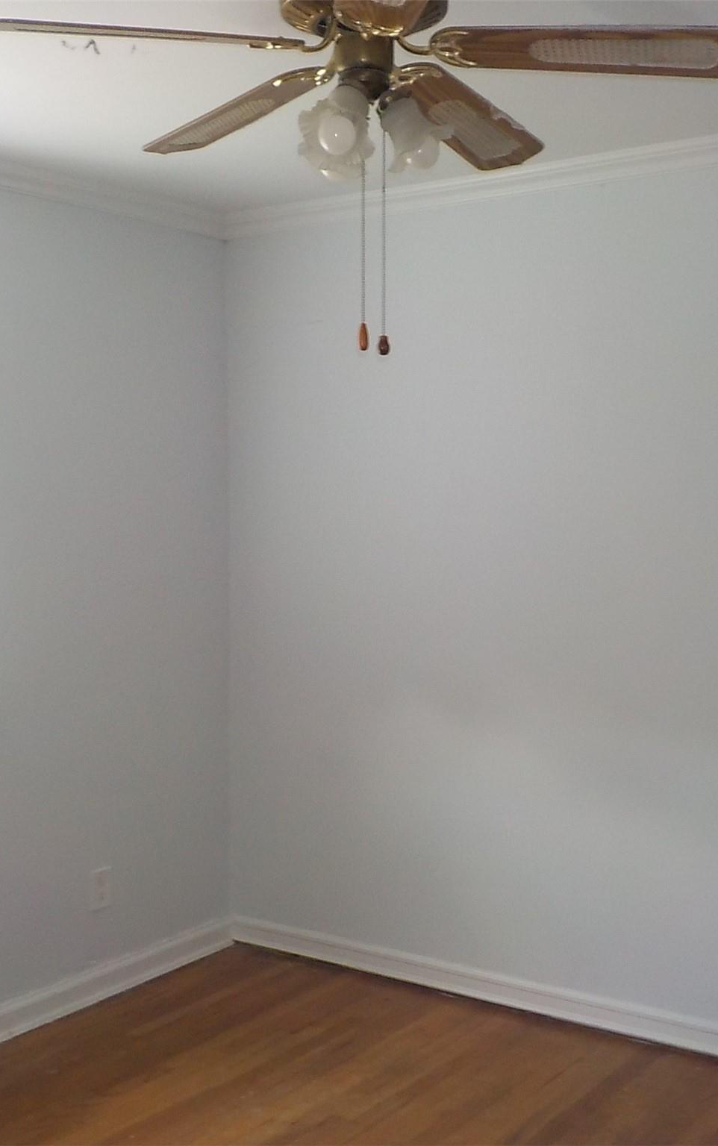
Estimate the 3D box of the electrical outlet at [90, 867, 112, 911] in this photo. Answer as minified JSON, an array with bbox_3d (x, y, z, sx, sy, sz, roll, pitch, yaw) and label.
[{"bbox_3d":[-0.774,0.952,3.984,0.009,0.116,0.072,2,4,35],"label":"electrical outlet"}]

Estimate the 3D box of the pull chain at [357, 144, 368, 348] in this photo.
[{"bbox_3d":[0.007,-0.501,2.022,0.016,0.324,0.016,0,3,0],"label":"pull chain"}]

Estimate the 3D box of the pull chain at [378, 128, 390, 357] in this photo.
[{"bbox_3d":[0.038,-0.508,2.021,0.017,0.351,0.017,0,3,0],"label":"pull chain"}]

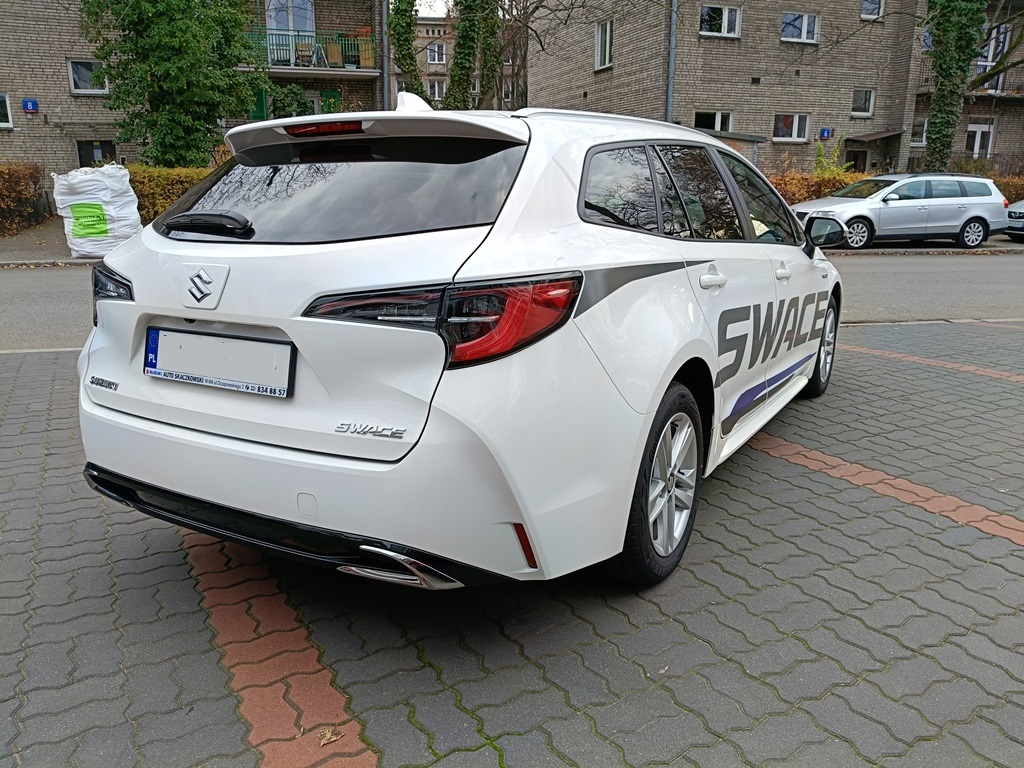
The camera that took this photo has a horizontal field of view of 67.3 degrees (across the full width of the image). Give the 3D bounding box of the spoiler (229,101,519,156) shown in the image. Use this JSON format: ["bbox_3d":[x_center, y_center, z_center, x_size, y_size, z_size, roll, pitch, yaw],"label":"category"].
[{"bbox_3d":[-0.458,-0.733,2.223,1.140,0.125,0.310,7,15,30],"label":"spoiler"}]

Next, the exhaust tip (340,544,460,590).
[{"bbox_3d":[-0.262,0.405,1.718,0.340,0.100,0.100,5,14,21],"label":"exhaust tip"}]

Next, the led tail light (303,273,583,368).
[{"bbox_3d":[-0.163,-0.150,1.702,0.602,0.190,0.236,4,14,17],"label":"led tail light"}]

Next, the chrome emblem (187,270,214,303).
[{"bbox_3d":[-0.745,-0.236,1.844,0.092,0.086,0.014,7,4,30],"label":"chrome emblem"}]

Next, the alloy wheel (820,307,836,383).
[{"bbox_3d":[1.815,-0.237,4.636,0.190,0.440,0.440,7,15,30],"label":"alloy wheel"}]

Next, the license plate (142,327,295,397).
[{"bbox_3d":[-0.734,-0.059,1.900,0.530,0.130,0.022,7,3,30],"label":"license plate"}]

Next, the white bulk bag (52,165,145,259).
[{"bbox_3d":[-6.876,-2.835,12.838,0.980,1.420,0.950,-1,14,-5],"label":"white bulk bag"}]

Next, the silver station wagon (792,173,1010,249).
[{"bbox_3d":[8.091,-3.653,16.292,4.770,1.510,1.820,-3,14,-12],"label":"silver station wagon"}]

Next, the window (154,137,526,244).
[{"bbox_3d":[-0.554,-0.521,2.106,1.260,0.100,0.510,7,52,30],"label":"window"}]

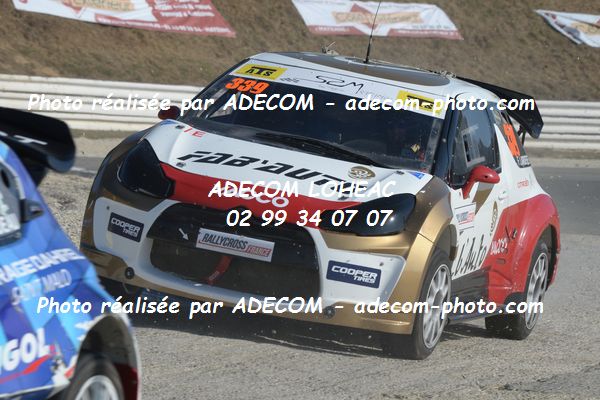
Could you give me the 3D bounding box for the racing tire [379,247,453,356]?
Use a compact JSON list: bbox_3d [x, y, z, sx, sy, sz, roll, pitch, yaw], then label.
[{"bbox_3d":[0.600,0.534,25.496,0.230,0.630,0.630,11,4,15],"label":"racing tire"}]

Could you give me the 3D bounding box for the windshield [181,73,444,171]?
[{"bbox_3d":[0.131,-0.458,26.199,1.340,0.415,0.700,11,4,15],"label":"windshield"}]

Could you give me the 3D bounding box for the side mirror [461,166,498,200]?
[{"bbox_3d":[1.011,-0.095,27.000,0.190,0.195,0.125,11,4,15],"label":"side mirror"}]

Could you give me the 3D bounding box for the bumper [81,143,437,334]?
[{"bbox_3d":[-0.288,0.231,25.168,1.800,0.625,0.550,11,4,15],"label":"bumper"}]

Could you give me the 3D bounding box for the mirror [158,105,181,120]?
[{"bbox_3d":[-0.714,-0.474,26.575,0.170,0.160,0.120,11,4,15],"label":"mirror"}]

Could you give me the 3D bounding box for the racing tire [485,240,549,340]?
[{"bbox_3d":[1.248,0.501,27.869,0.230,0.630,0.630,11,4,15],"label":"racing tire"}]

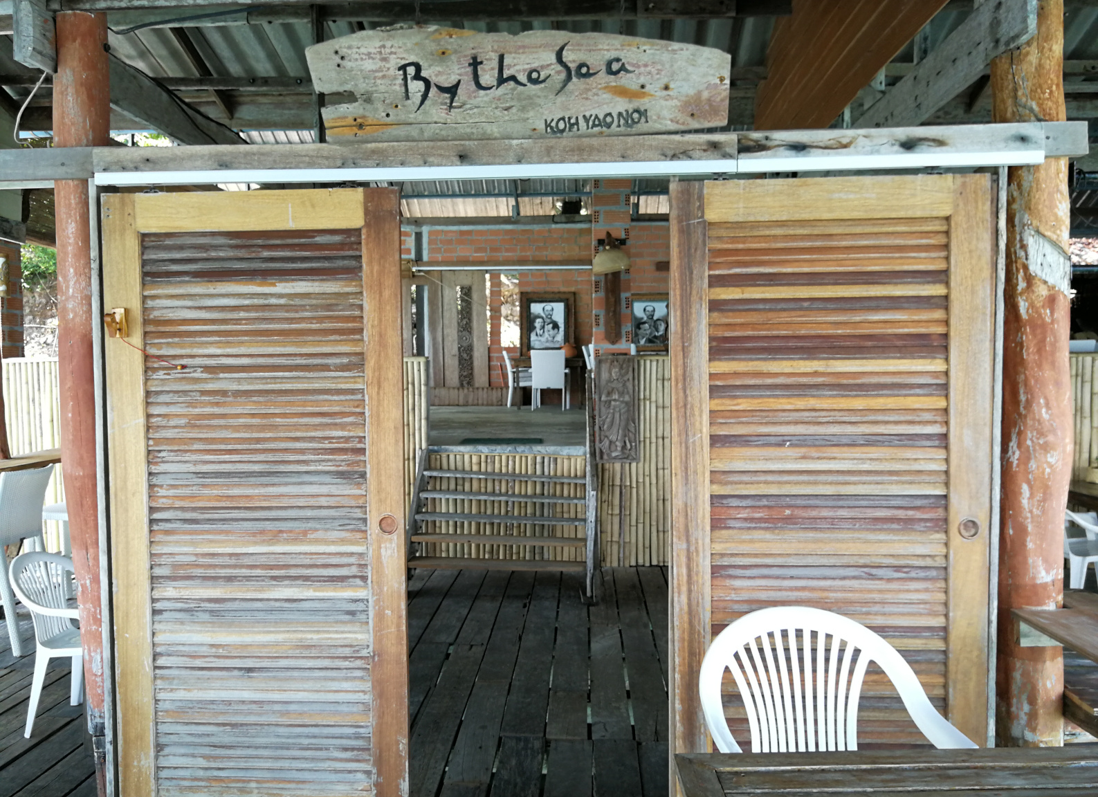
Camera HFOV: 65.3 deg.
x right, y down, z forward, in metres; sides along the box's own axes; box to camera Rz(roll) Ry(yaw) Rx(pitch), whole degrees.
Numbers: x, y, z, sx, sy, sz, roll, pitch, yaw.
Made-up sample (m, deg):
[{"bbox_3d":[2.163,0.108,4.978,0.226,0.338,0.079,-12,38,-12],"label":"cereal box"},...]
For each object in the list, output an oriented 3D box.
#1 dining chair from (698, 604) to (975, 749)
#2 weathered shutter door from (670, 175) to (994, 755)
[{"bbox_3d":[0.655,0.984,2.030,0.570,0.830,0.560,-1,4,-3],"label":"dining chair"},{"bbox_3d":[0.812,0.373,2.485,0.900,2.020,0.045,0,4,3],"label":"weathered shutter door"}]

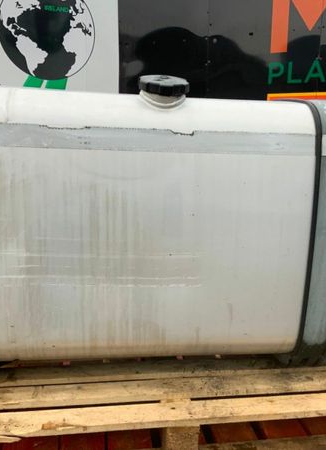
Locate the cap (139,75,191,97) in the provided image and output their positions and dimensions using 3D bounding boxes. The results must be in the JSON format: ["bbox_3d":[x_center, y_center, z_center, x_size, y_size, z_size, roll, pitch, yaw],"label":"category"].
[{"bbox_3d":[0.004,-0.338,1.220,0.119,0.026,0.119,5,28,-3],"label":"cap"}]

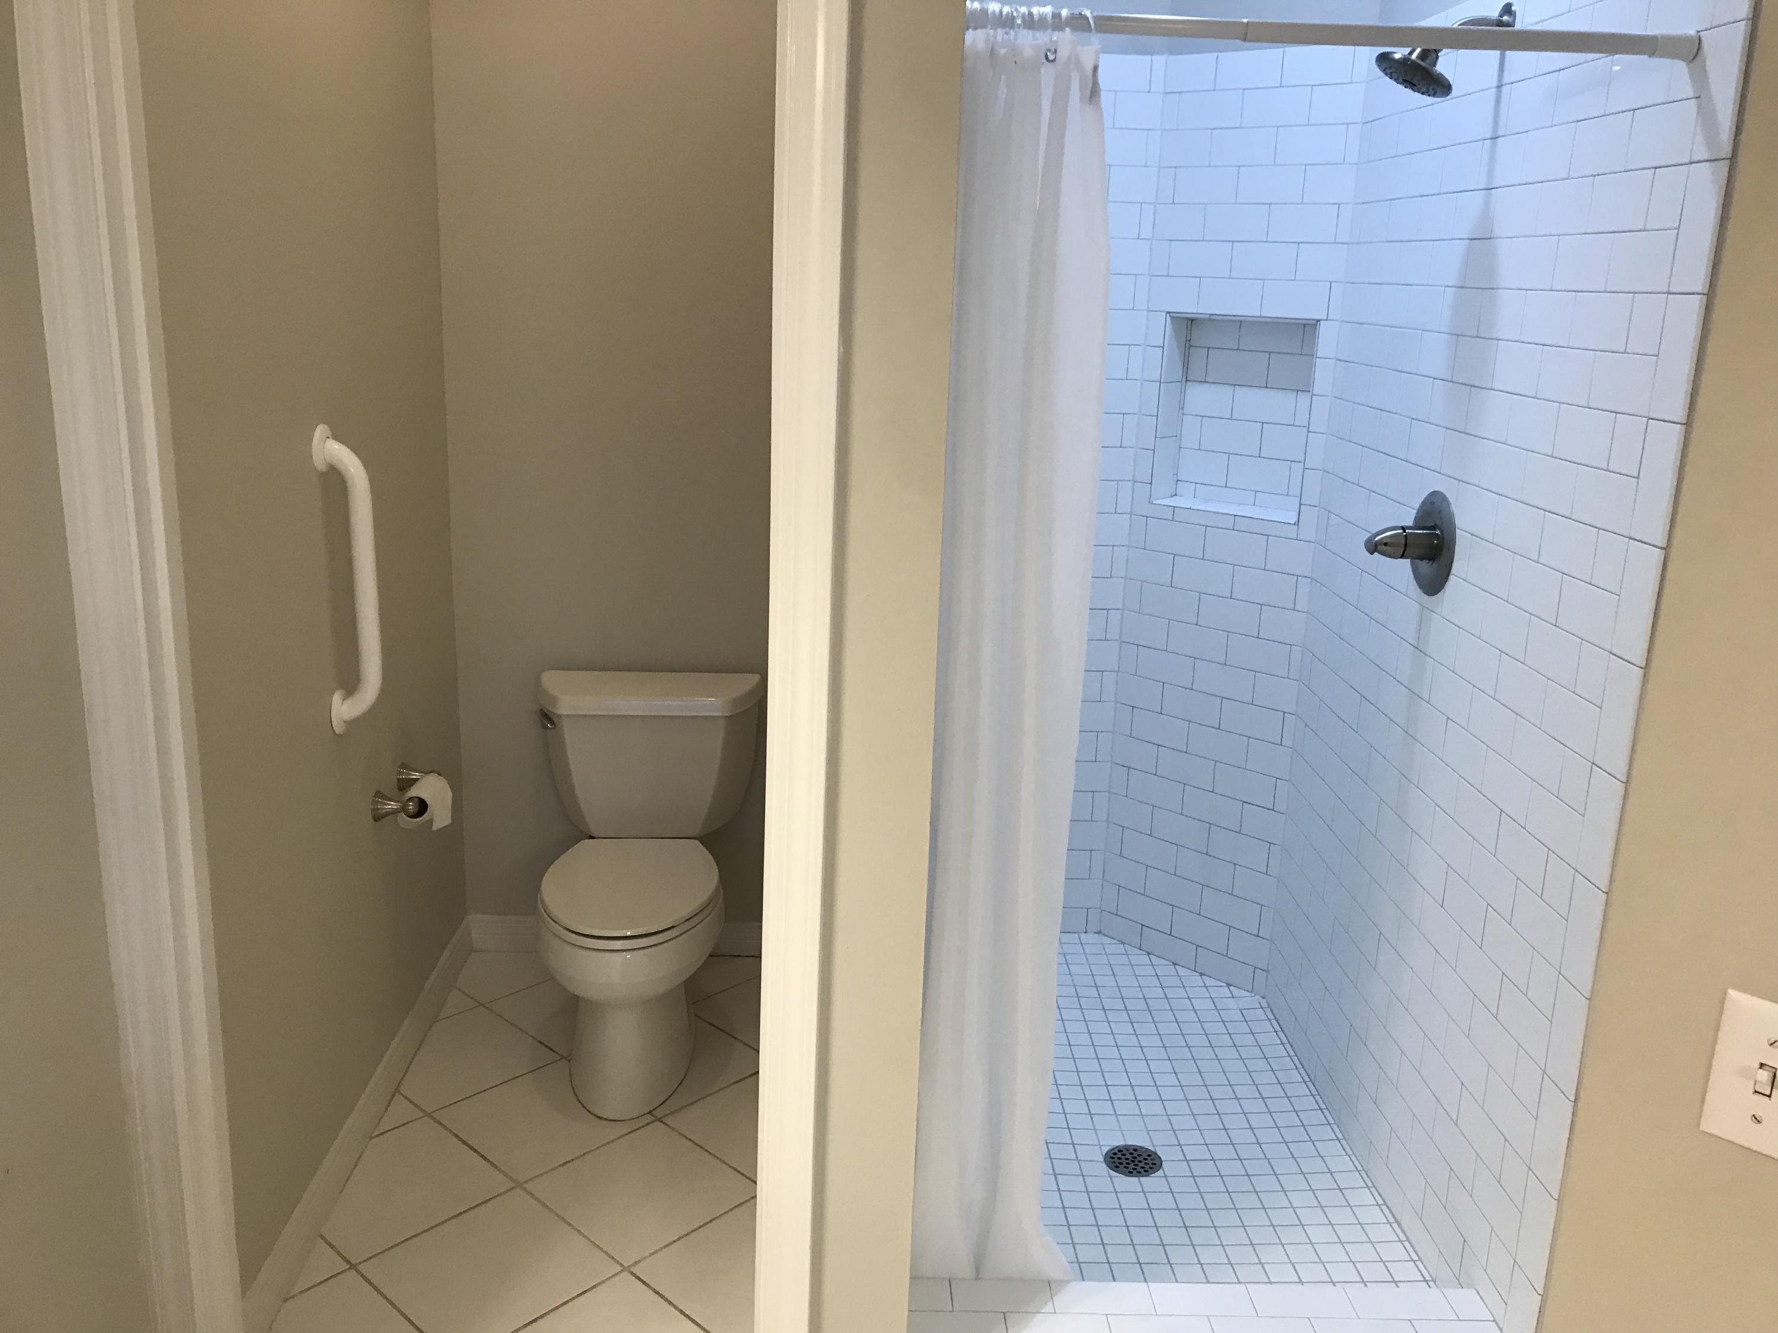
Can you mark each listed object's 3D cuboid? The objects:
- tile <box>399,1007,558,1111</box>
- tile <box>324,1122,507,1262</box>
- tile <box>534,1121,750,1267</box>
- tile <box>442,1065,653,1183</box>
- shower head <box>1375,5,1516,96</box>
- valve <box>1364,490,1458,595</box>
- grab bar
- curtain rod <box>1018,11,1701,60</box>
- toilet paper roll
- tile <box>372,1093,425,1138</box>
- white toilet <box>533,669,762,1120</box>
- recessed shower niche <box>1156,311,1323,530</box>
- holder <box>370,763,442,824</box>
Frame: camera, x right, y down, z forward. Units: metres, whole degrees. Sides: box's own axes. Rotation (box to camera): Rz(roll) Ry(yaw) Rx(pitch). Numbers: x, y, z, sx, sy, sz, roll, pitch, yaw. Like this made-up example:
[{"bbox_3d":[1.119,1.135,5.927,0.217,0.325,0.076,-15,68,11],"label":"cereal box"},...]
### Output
[{"bbox_3d":[-0.892,0.815,2.979,0.305,0.010,0.305,15,19,41],"label":"tile"},{"bbox_3d":[-0.875,0.921,2.542,0.303,0.010,0.303,15,20,41],"label":"tile"},{"bbox_3d":[-0.439,0.938,2.572,0.305,0.010,0.305,15,19,41],"label":"tile"},{"bbox_3d":[-0.665,0.876,2.776,0.305,0.010,0.305,15,19,41],"label":"tile"},{"bbox_3d":[0.867,-0.971,2.260,0.205,0.147,0.135,1,15,-2],"label":"shower head"},{"bbox_3d":[0.889,-0.216,2.500,0.118,0.180,0.178,1,15,-2],"label":"valve"},{"bbox_3d":[-0.900,-0.138,2.422,0.080,0.530,0.077,2,14,-3],"label":"grab bar"},{"bbox_3d":[0.531,-0.765,1.734,0.905,0.032,0.032,1,15,-2],"label":"curtain rod"},{"bbox_3d":[-0.904,0.264,2.798,0.078,0.090,0.104,2,14,-3],"label":"toilet paper roll"},{"bbox_3d":[-0.964,0.862,2.751,0.116,0.010,0.116,15,20,41],"label":"tile"},{"bbox_3d":[-0.504,0.443,2.966,0.465,0.708,0.703,1,15,-2],"label":"white toilet"},{"bbox_3d":[0.797,-0.566,3.245,0.376,0.434,0.095,15,20,41],"label":"recessed shower niche"},{"bbox_3d":[-0.927,0.243,2.791,0.082,0.058,0.222,2,14,-3],"label":"holder"}]

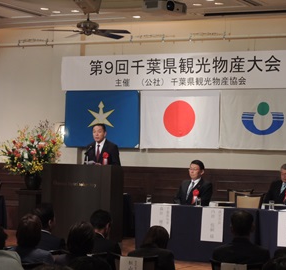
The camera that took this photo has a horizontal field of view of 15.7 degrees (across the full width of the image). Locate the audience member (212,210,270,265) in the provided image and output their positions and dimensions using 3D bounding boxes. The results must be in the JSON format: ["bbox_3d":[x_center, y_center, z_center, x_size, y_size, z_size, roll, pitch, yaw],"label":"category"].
[{"bbox_3d":[0.840,1.222,8.322,0.500,1.250,0.780,1,-1,20],"label":"audience member"}]

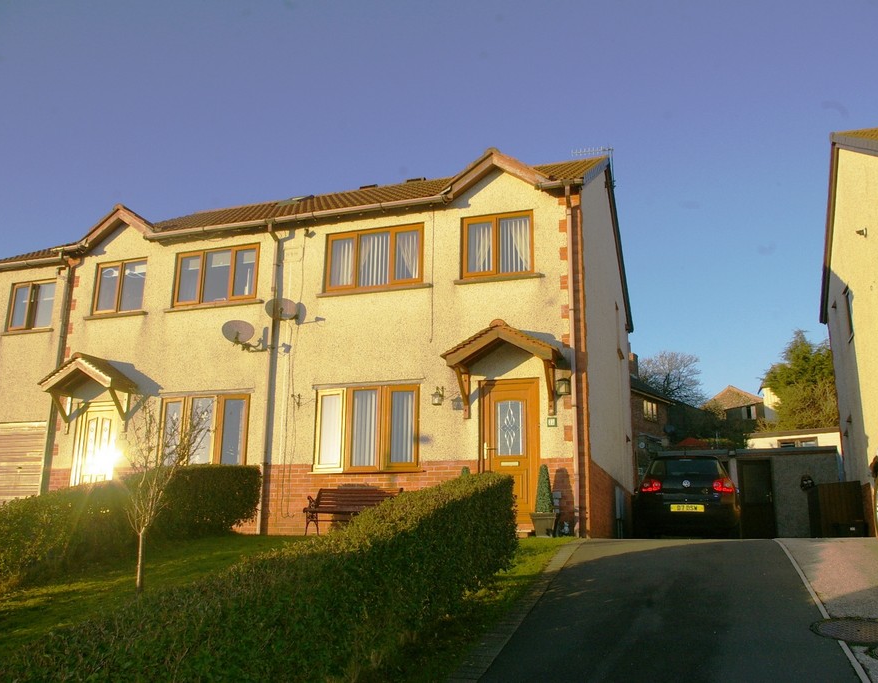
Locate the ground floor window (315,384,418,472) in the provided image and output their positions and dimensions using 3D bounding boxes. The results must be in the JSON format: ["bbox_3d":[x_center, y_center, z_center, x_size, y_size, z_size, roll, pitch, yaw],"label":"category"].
[{"bbox_3d":[-1.138,1.349,11.957,1.785,1.297,0.120,-4,-13,19],"label":"ground floor window"}]

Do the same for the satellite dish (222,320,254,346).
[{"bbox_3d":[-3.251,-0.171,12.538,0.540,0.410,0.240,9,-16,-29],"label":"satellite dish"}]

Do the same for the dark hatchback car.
[{"bbox_3d":[4.720,3.018,14.678,1.780,1.480,4.200,-3,-13,17],"label":"dark hatchback car"}]

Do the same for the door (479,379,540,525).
[{"bbox_3d":[1.035,1.603,11.152,0.901,2.109,0.100,-4,-15,18],"label":"door"}]

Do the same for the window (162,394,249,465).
[{"bbox_3d":[-3.968,1.562,12.942,1.773,1.264,0.120,-4,-13,19],"label":"window"}]

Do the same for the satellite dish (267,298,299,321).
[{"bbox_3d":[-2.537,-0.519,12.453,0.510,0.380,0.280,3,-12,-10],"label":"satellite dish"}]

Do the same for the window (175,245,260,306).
[{"bbox_3d":[-3.892,-1.151,13.513,1.671,1.004,0.100,-4,-15,18],"label":"window"}]

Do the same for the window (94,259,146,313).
[{"bbox_3d":[-5.815,-0.995,14.122,1.106,0.980,0.100,-4,-15,18],"label":"window"}]

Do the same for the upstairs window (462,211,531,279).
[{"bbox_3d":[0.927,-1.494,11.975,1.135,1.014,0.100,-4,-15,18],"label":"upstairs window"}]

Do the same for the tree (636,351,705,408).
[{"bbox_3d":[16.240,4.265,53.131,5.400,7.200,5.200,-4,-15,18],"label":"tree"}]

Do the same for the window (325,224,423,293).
[{"bbox_3d":[-1.058,-1.359,12.507,1.740,1.001,0.120,-4,-13,19],"label":"window"}]

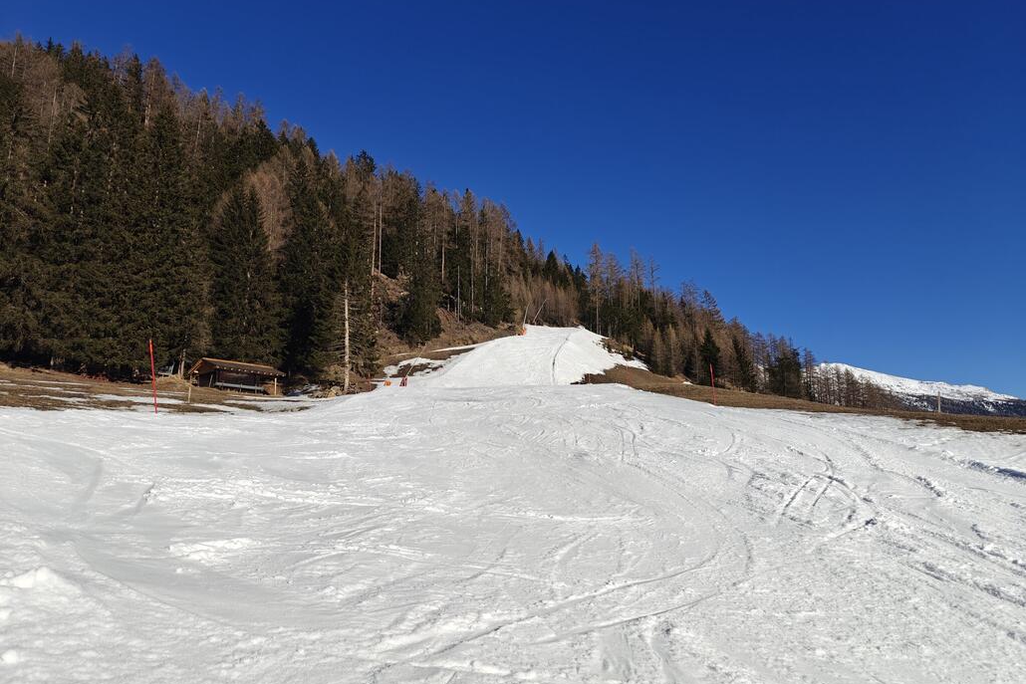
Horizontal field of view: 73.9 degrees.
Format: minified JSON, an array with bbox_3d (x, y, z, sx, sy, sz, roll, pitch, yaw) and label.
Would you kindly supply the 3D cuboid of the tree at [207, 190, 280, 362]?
[{"bbox_3d":[-35.132,-8.106,90.538,9.200,26.700,9.200,-1,-11,0],"label":"tree"}]

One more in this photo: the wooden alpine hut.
[{"bbox_3d":[-31.849,4.305,79.243,5.904,3.719,8.772,-9,-14,37],"label":"wooden alpine hut"}]

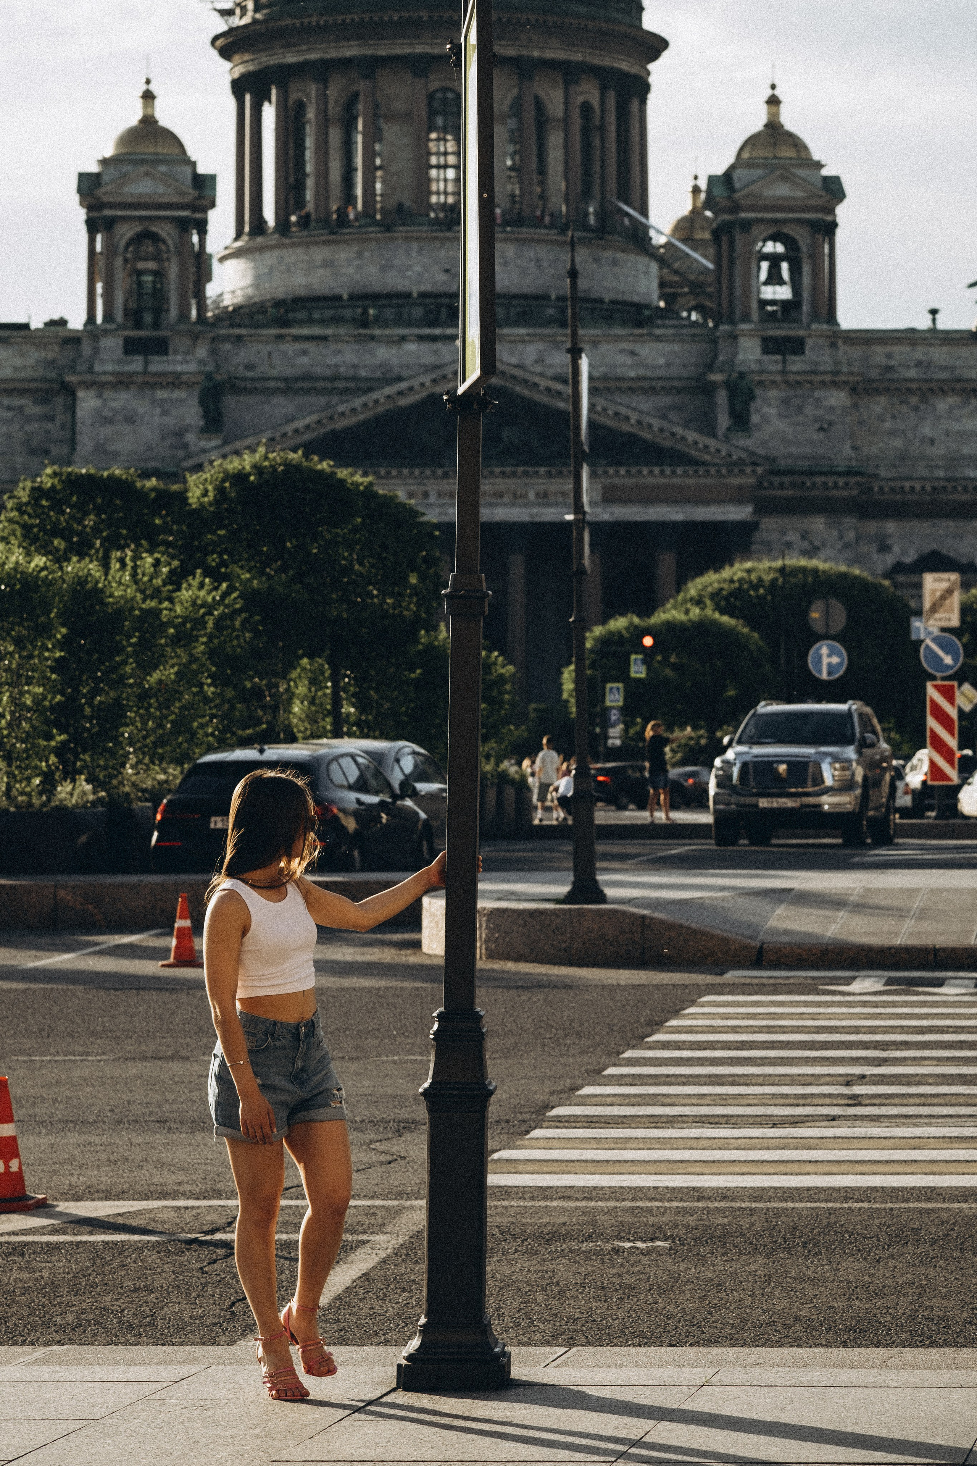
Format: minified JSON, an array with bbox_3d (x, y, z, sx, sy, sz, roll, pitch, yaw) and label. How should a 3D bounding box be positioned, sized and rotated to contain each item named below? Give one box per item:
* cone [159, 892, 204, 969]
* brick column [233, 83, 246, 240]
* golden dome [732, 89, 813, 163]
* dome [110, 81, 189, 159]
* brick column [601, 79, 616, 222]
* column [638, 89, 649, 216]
[{"bbox_3d":[-2.277,1.472,29.200,0.355,0.560,0.355,0,0,0],"label":"cone"},{"bbox_3d":[-21.241,-49.149,335.500,1.350,13.400,1.350,0,0,-4],"label":"brick column"},{"bbox_3d":[24.853,-52.978,340.526,6.750,6.485,6.750,0,0,-3],"label":"golden dome"},{"bbox_3d":[-28.149,-50.943,325.000,6.300,6.200,6.300,0,0,0],"label":"dome"},{"bbox_3d":[10.993,-53.166,357.203,1.600,13.710,1.600,0,0,0],"label":"brick column"},{"bbox_3d":[13.956,-52.429,354.000,1.400,12.800,1.400,0,0,0],"label":"column"}]

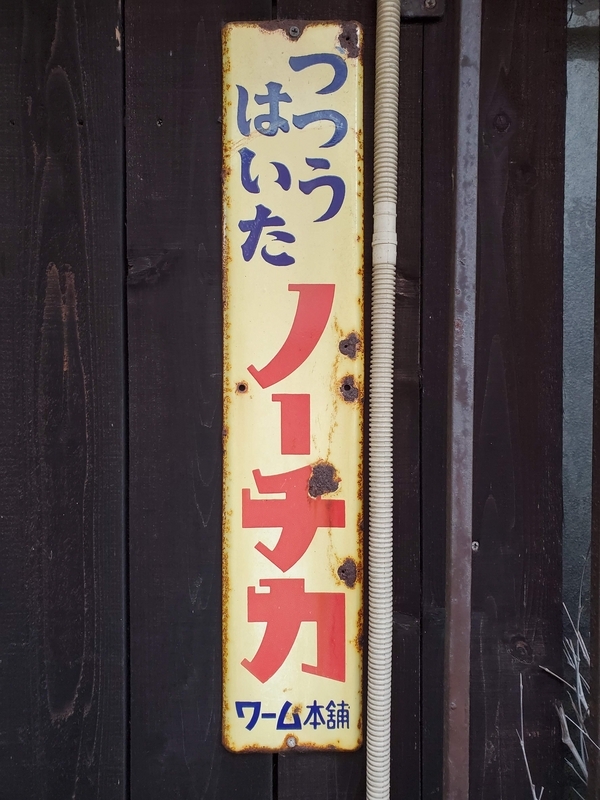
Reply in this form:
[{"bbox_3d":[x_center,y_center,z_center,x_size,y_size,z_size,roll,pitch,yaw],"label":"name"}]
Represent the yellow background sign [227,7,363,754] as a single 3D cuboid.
[{"bbox_3d":[-0.006,-0.011,0.509,0.118,0.615,0.013,0,1,0],"label":"yellow background sign"}]

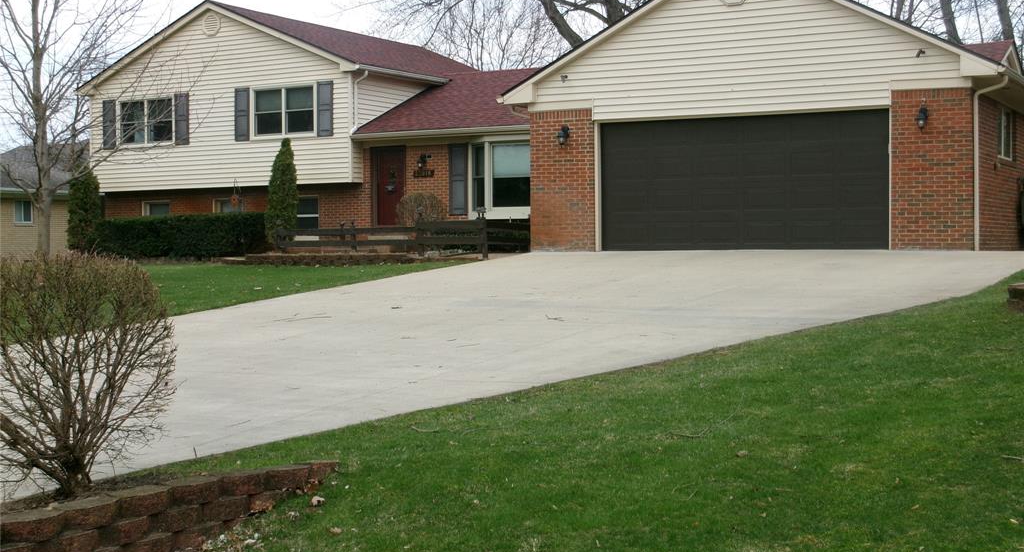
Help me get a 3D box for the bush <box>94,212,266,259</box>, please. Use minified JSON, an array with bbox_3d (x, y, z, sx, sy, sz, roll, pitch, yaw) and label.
[{"bbox_3d":[-7.966,-0.946,37.654,4.598,1.036,1.150,0,1,32],"label":"bush"}]

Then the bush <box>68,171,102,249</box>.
[{"bbox_3d":[-10.778,-1.626,39.526,0.908,2.168,0.908,0,1,32],"label":"bush"}]

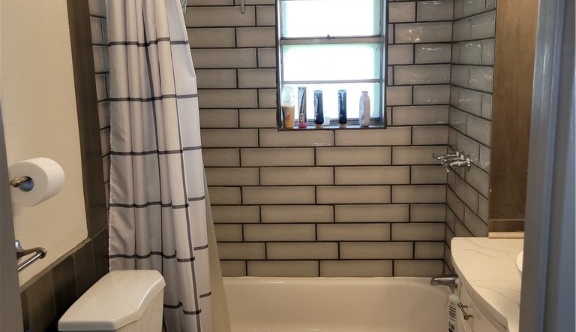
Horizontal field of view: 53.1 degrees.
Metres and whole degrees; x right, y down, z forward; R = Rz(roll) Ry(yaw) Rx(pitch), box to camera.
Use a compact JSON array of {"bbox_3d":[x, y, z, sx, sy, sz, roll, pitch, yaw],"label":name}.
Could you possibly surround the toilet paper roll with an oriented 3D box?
[{"bbox_3d":[-0.669,0.038,1.529,0.116,0.116,0.101,0,10,3],"label":"toilet paper roll"}]

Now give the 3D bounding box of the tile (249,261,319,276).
[{"bbox_3d":[-0.026,0.578,3.257,0.405,0.096,0.010,-1,12,3],"label":"tile"}]

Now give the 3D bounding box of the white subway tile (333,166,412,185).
[{"bbox_3d":[0.461,0.053,3.140,0.406,0.102,0.012,0,11,3],"label":"white subway tile"}]

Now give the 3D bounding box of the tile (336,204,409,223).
[{"bbox_3d":[0.457,0.260,3.125,0.400,0.100,0.012,0,10,3],"label":"tile"}]

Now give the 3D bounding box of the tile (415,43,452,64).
[{"bbox_3d":[0.743,-0.574,2.953,0.182,0.101,0.012,0,10,3],"label":"tile"}]

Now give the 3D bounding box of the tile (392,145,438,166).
[{"bbox_3d":[0.710,-0.054,3.105,0.293,0.102,0.012,0,11,3],"label":"tile"}]

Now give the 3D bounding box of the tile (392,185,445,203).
[{"bbox_3d":[0.715,0.156,3.147,0.293,0.102,0.012,0,11,3],"label":"tile"}]

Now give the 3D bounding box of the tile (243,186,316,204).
[{"bbox_3d":[-0.050,0.162,3.190,0.406,0.102,0.012,0,11,3],"label":"tile"}]

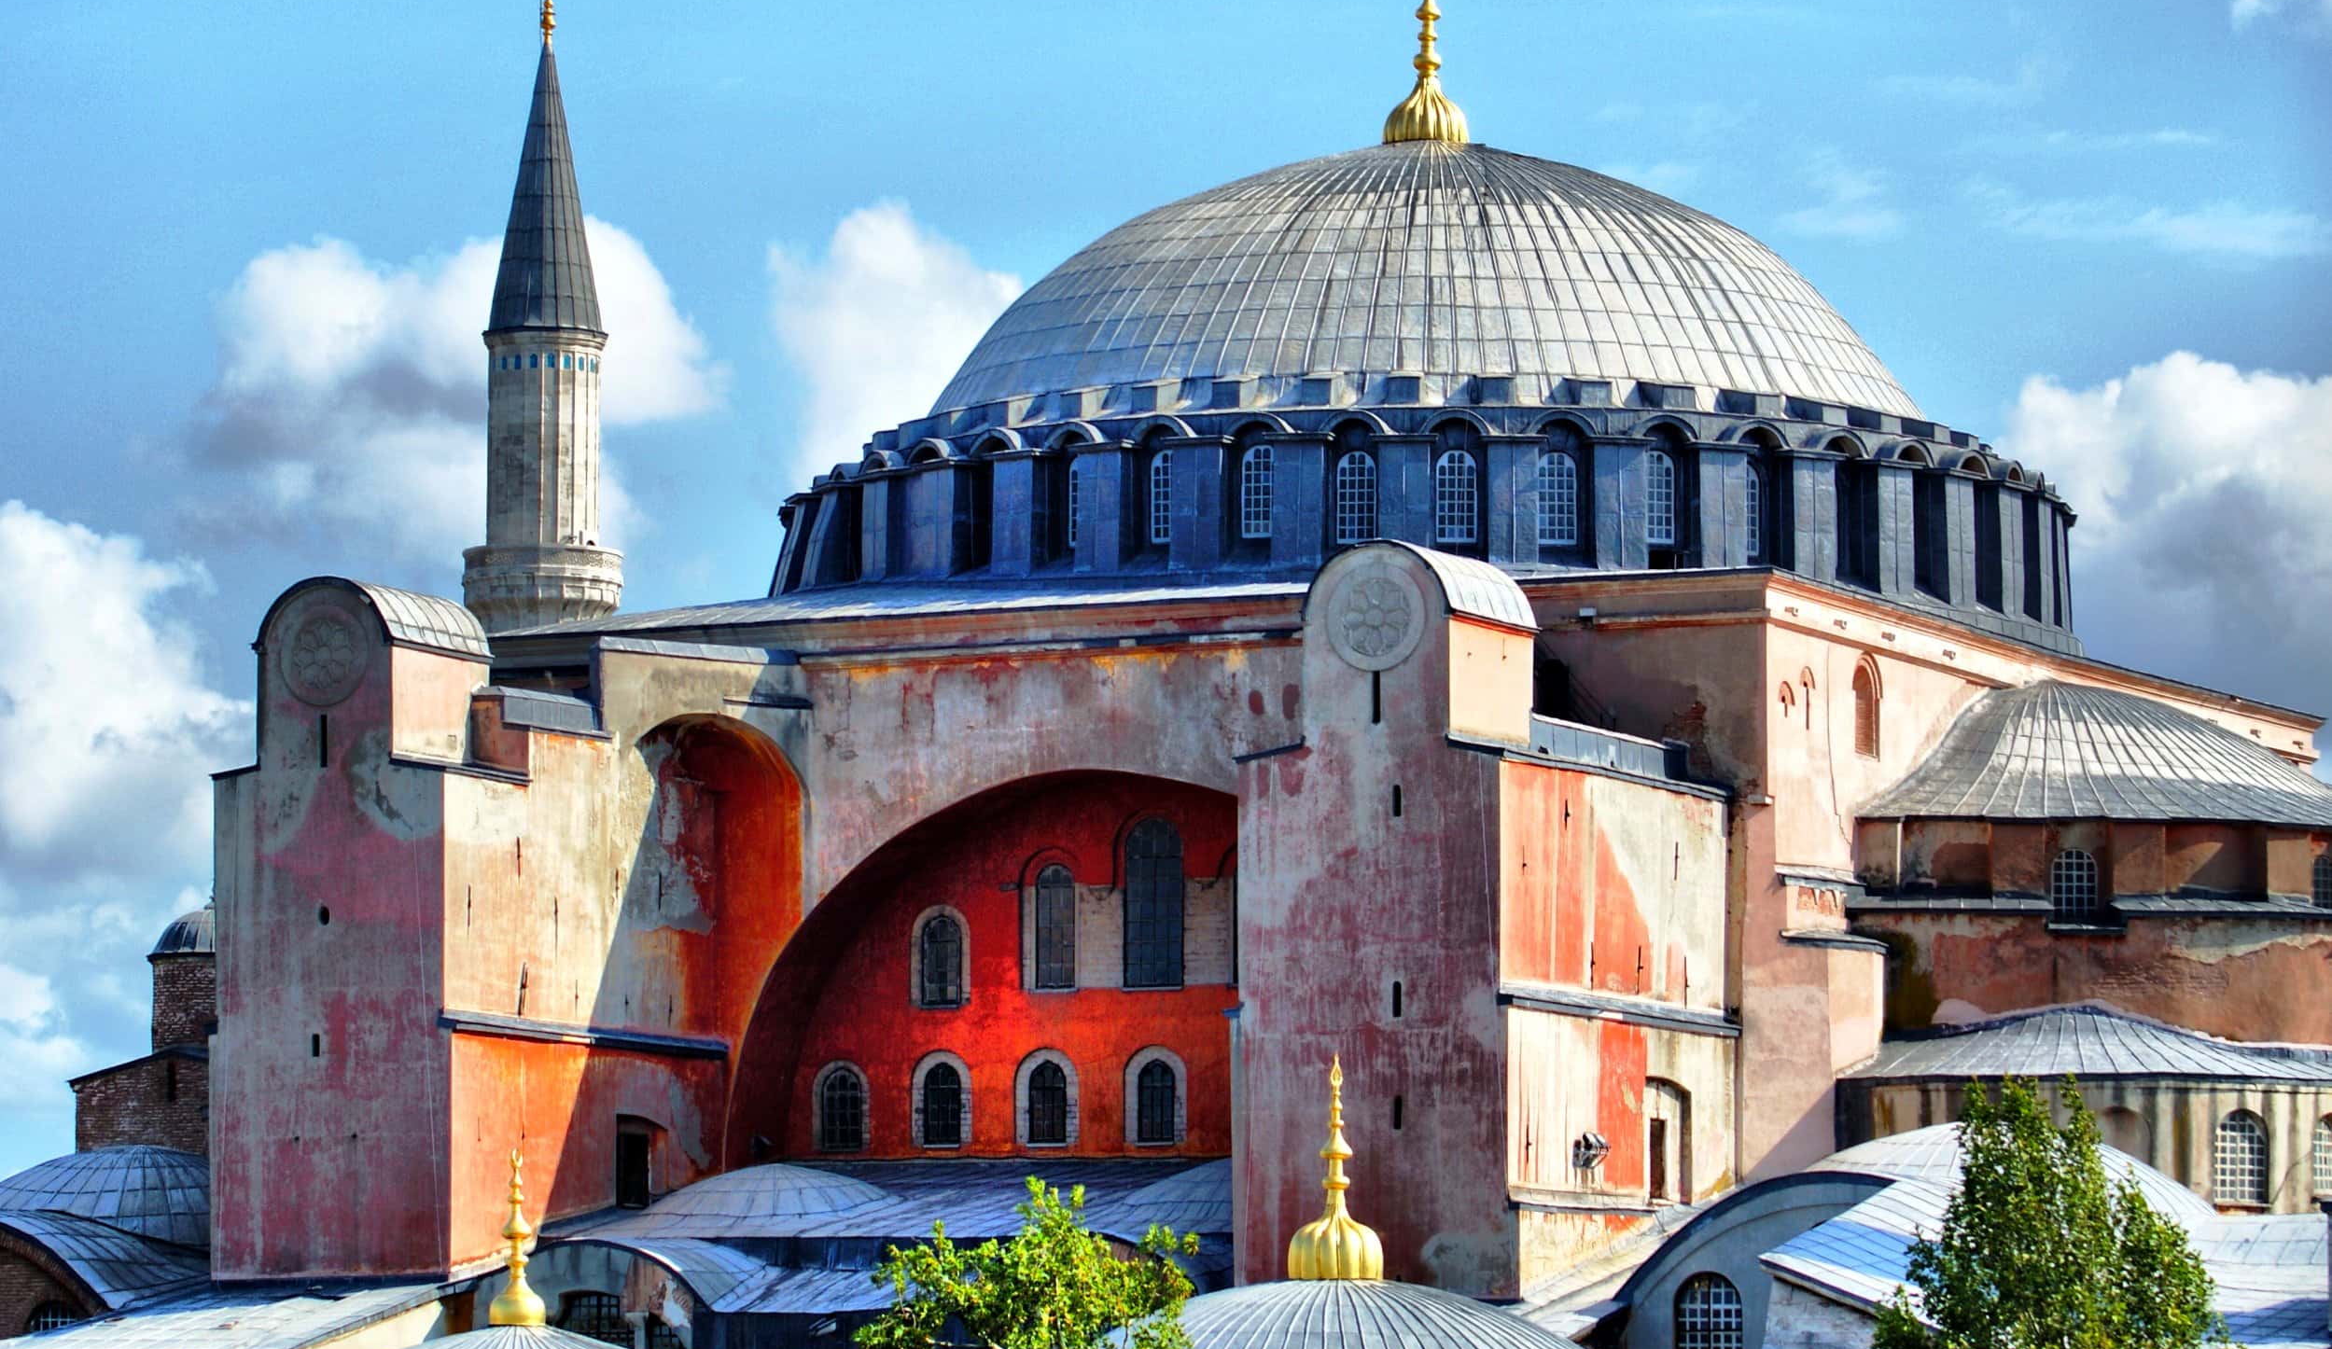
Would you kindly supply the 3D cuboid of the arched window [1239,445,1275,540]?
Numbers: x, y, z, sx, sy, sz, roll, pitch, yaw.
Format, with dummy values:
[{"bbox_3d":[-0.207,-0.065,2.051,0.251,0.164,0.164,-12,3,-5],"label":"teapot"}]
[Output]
[{"bbox_3d":[2.573,-4.841,194.700,1.100,2.500,0.350,-2,-7,17],"label":"arched window"}]

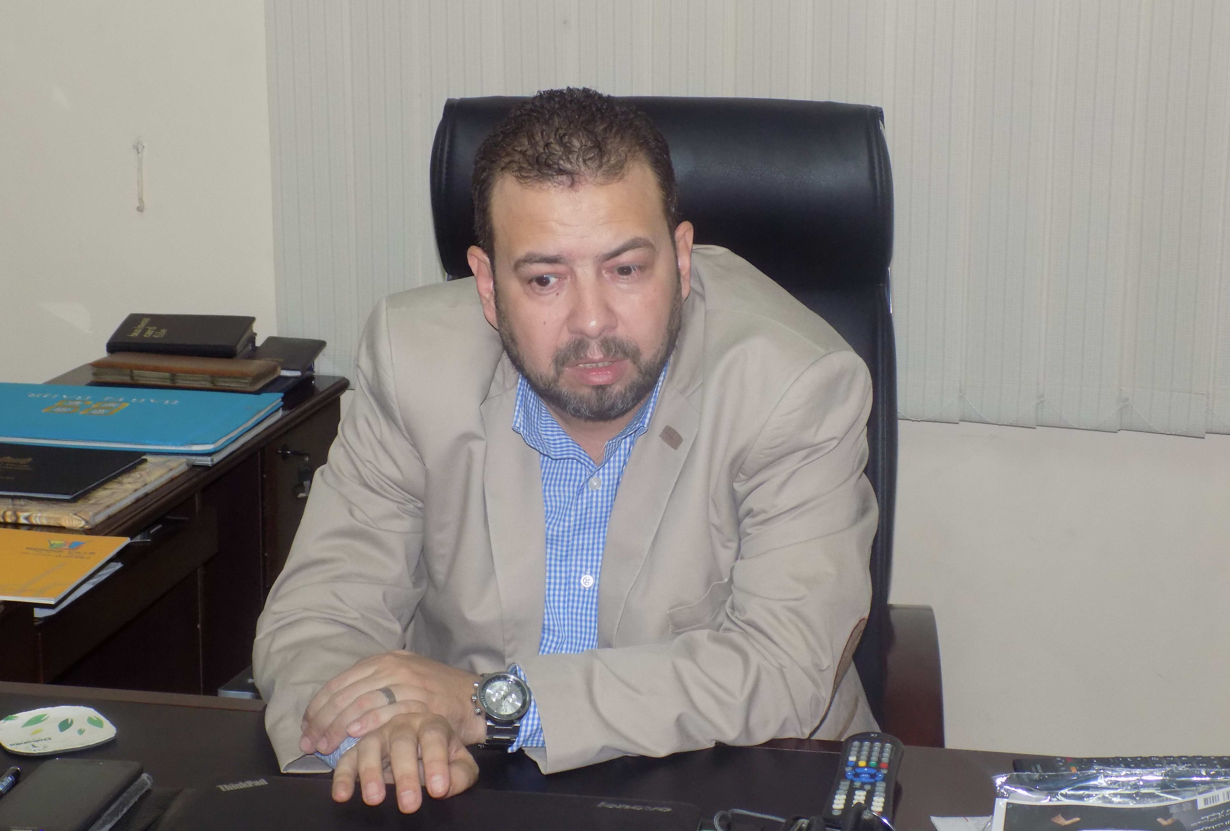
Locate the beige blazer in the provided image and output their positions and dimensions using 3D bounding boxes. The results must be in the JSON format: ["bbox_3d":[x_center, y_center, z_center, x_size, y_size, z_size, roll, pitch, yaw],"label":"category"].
[{"bbox_3d":[-0.018,0.159,1.848,0.540,0.580,0.510,2,13,8],"label":"beige blazer"}]

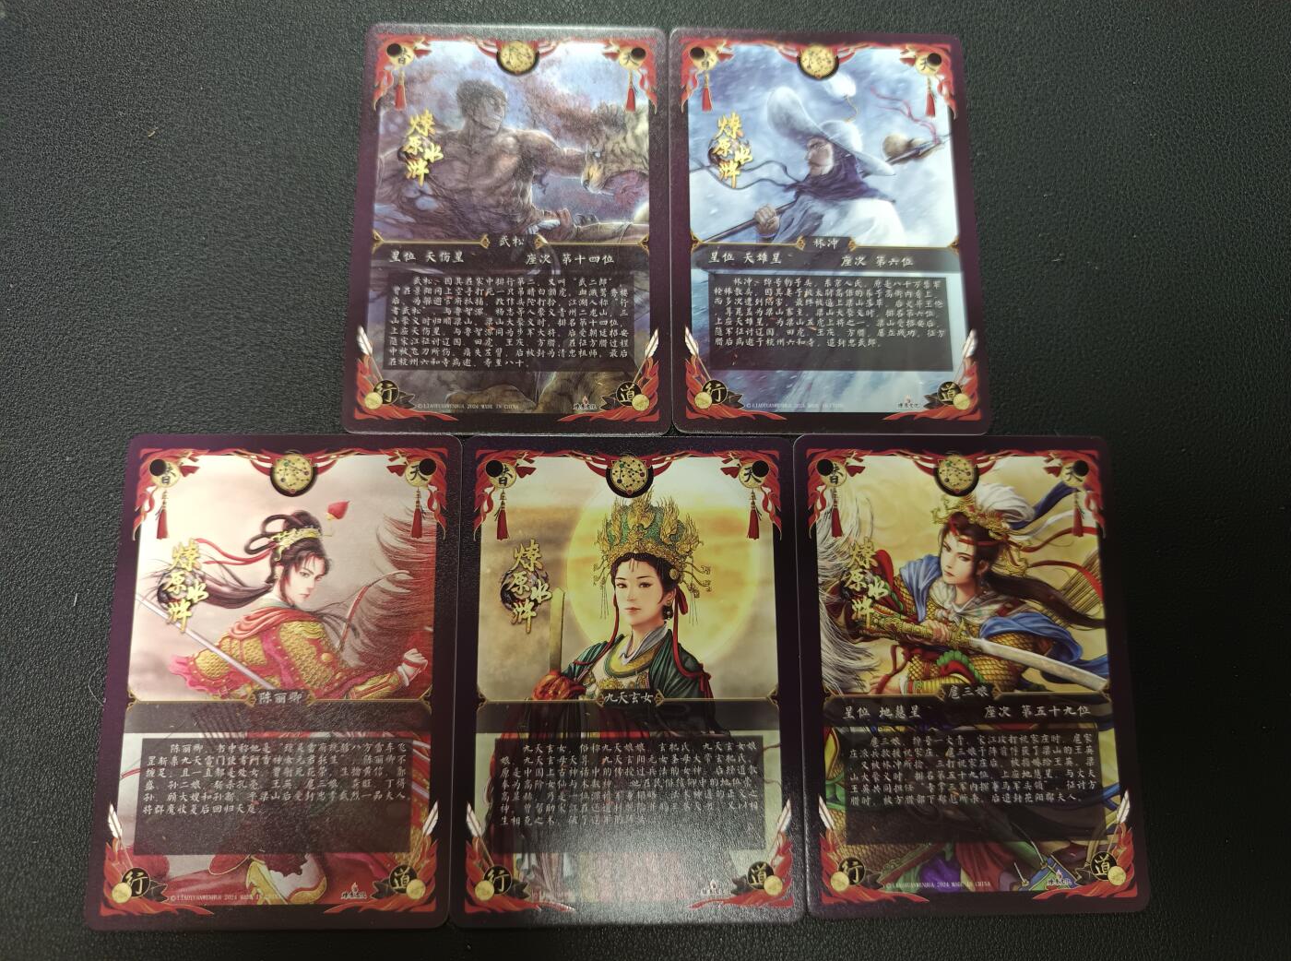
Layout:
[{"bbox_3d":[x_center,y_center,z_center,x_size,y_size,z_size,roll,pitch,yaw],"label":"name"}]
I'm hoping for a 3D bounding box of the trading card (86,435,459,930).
[{"bbox_3d":[-0.066,0.035,0.163,0.063,0.001,0.088,0,80,-2],"label":"trading card"}]

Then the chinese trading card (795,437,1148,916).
[{"bbox_3d":[0.060,0.035,0.168,0.063,0.001,0.088,0,80,-2],"label":"chinese trading card"}]

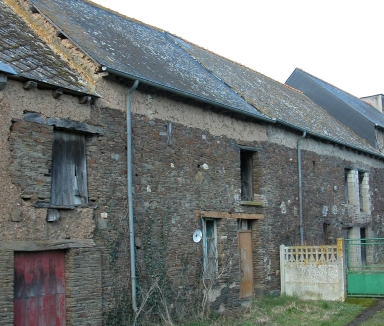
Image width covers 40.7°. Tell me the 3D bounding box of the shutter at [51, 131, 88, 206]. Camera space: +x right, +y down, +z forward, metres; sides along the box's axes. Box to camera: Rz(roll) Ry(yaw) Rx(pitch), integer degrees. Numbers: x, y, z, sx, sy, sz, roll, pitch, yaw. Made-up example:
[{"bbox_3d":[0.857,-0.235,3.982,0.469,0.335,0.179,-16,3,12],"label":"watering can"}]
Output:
[{"bbox_3d":[-2.495,0.120,10.677,0.050,1.471,0.864,-9,-12,41],"label":"shutter"}]

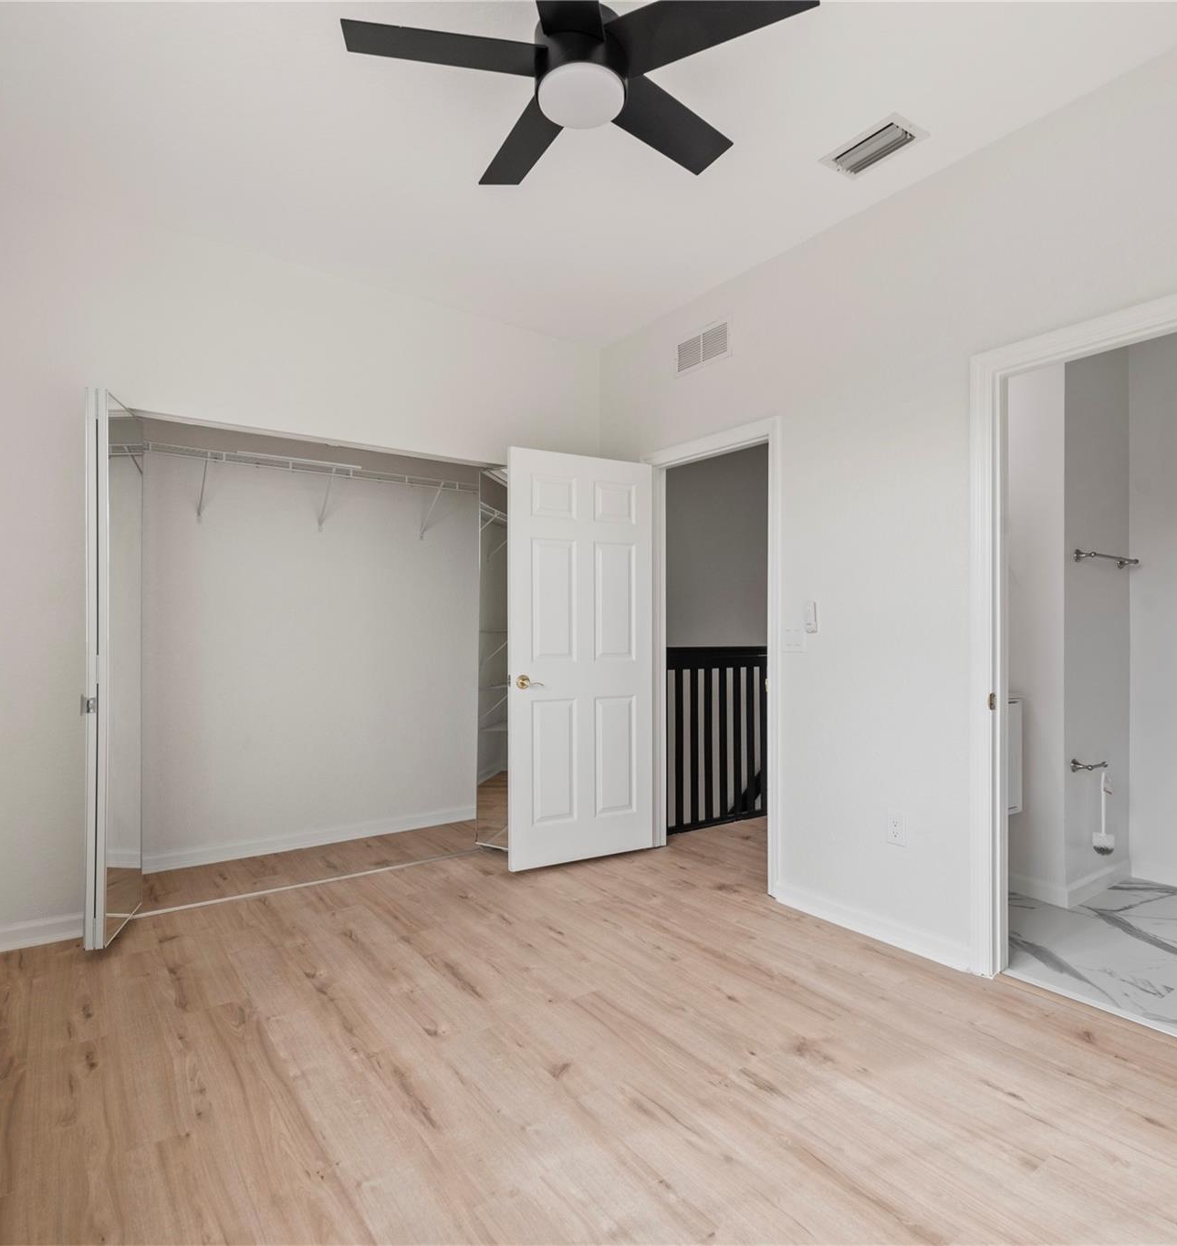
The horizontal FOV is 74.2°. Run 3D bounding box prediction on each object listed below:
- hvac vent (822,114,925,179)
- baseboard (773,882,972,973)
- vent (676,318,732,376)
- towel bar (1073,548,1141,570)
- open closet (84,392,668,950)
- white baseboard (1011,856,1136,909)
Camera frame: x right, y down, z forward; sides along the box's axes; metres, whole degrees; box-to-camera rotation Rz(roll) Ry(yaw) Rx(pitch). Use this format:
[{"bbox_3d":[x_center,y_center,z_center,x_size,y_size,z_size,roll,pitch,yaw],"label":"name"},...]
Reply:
[{"bbox_3d":[0.969,-1.605,2.651,0.199,0.023,0.308,0,-1,-35],"label":"hvac vent"},{"bbox_3d":[1.067,1.162,3.049,0.020,0.093,0.864,0,-1,-35],"label":"baseboard"},{"bbox_3d":[0.552,-1.333,3.789,0.023,0.182,0.394,0,-1,-35],"label":"vent"},{"bbox_3d":[2.314,-0.284,3.462,0.485,0.061,0.079,0,-1,-35],"label":"towel bar"},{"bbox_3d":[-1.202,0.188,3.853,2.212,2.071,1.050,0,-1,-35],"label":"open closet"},{"bbox_3d":[2.241,1.172,3.603,0.727,0.093,0.247,0,-1,-35],"label":"white baseboard"}]

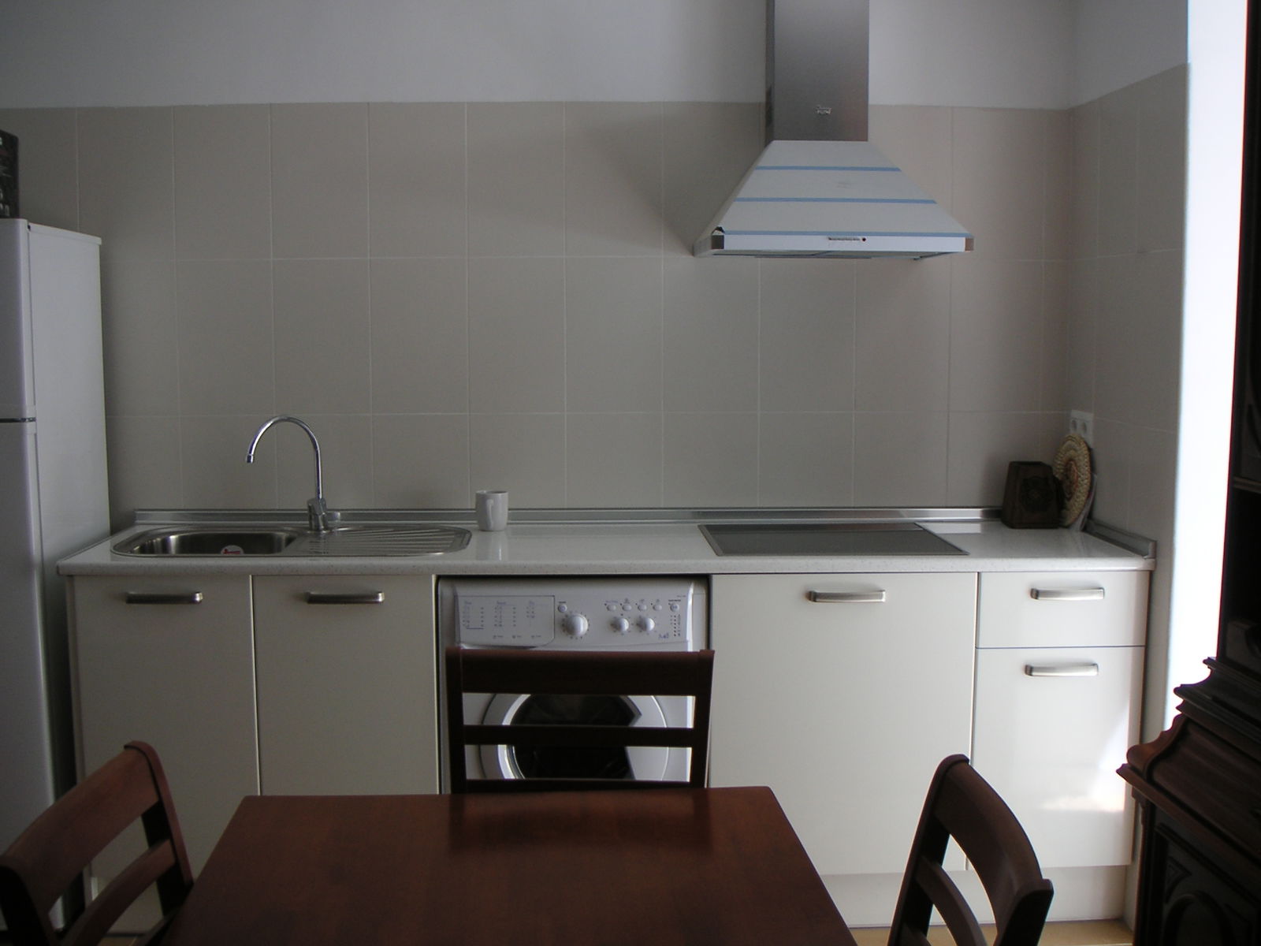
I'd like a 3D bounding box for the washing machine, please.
[{"bbox_3d":[-0.134,0.626,3.362,0.595,0.845,0.550,0,5,-1],"label":"washing machine"}]

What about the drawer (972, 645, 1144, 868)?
[{"bbox_3d":[0.945,0.618,3.353,0.395,0.520,0.500,0,5,-1],"label":"drawer"}]

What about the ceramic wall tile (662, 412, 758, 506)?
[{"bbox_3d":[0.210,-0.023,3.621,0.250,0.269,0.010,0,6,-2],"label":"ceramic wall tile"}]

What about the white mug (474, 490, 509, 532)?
[{"bbox_3d":[-0.346,0.096,3.453,0.083,0.096,0.112,0,6,-2],"label":"white mug"}]

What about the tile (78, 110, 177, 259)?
[{"bbox_3d":[-1.276,-0.733,3.511,0.250,0.398,0.010,0,5,-1],"label":"tile"}]

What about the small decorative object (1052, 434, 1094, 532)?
[{"bbox_3d":[1.102,0.022,3.472,0.035,0.240,0.235,0,6,-2],"label":"small decorative object"}]

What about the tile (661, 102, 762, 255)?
[{"bbox_3d":[0.207,-0.750,3.547,0.250,0.398,0.010,0,5,-1],"label":"tile"}]

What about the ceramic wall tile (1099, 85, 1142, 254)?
[{"bbox_3d":[1.149,-0.701,3.251,0.010,0.390,0.250,0,6,-2],"label":"ceramic wall tile"}]

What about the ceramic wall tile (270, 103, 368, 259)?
[{"bbox_3d":[-0.789,-0.742,3.523,0.250,0.398,0.010,0,5,-1],"label":"ceramic wall tile"}]

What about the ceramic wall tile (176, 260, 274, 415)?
[{"bbox_3d":[-1.036,-0.348,3.552,0.250,0.398,0.010,0,5,-1],"label":"ceramic wall tile"}]

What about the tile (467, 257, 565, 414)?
[{"bbox_3d":[-0.292,-0.353,3.564,0.250,0.400,0.010,0,6,-2],"label":"tile"}]

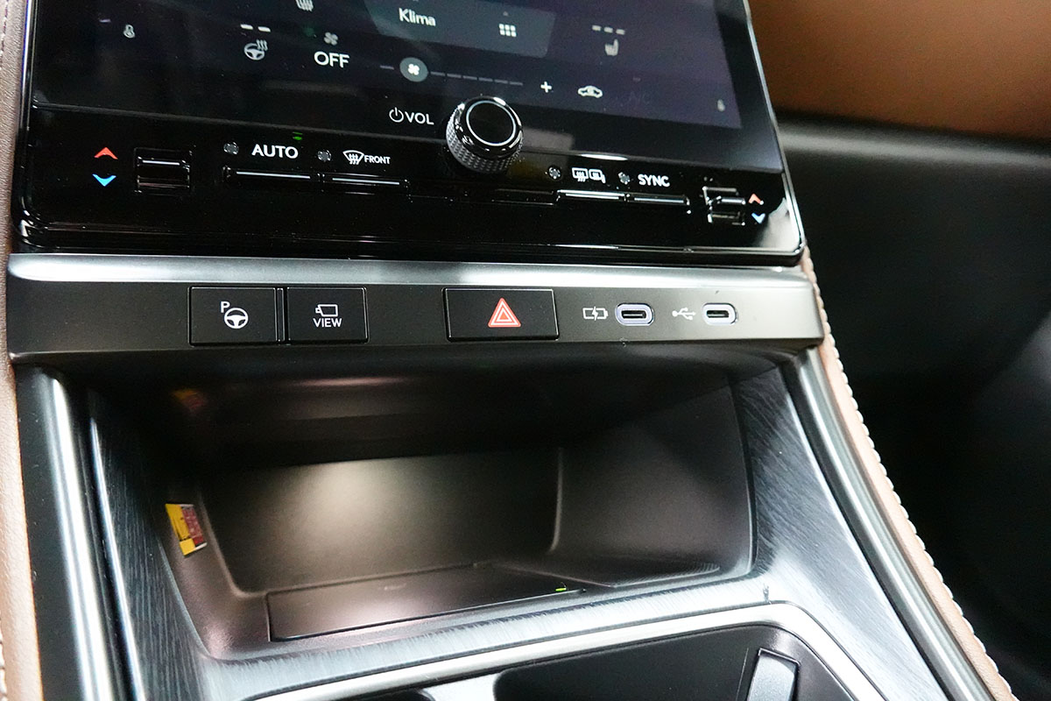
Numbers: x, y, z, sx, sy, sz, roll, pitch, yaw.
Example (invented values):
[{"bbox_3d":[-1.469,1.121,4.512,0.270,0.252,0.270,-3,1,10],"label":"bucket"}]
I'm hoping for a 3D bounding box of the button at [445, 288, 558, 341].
[{"bbox_3d":[-0.007,-0.010,0.195,0.033,0.015,0.007,-2,-13,-23],"label":"button"}]

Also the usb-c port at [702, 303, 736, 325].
[{"bbox_3d":[0.061,-0.011,0.225,0.013,0.007,0.007,-2,-13,-23],"label":"usb-c port"}]

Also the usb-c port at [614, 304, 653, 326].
[{"bbox_3d":[0.032,-0.010,0.213,0.013,0.007,0.007,-2,-13,-23],"label":"usb-c port"}]

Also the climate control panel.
[{"bbox_3d":[-0.011,-0.042,0.211,0.230,0.036,0.025,-2,-13,-23],"label":"climate control panel"}]

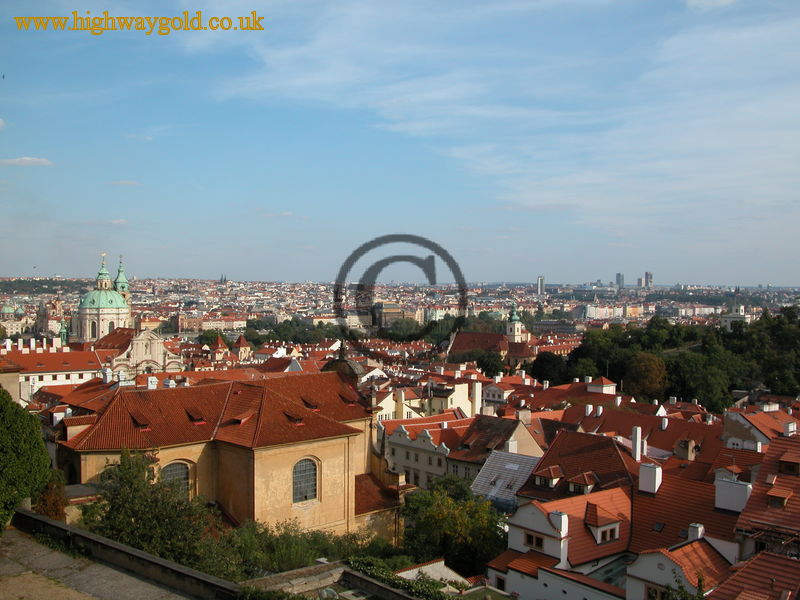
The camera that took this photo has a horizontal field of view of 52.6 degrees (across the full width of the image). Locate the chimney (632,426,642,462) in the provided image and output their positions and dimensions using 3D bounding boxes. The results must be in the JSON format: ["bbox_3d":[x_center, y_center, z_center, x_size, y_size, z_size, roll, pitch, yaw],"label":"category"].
[{"bbox_3d":[25.505,15.511,87.046,0.580,3.750,0.900,2,1,41],"label":"chimney"}]

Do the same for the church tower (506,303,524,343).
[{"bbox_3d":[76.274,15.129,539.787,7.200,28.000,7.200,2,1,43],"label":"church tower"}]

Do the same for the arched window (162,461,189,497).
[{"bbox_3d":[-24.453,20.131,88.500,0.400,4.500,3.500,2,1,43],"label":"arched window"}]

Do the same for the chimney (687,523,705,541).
[{"bbox_3d":[20.417,15.883,55.640,0.720,1.000,0.950,2,1,41],"label":"chimney"}]

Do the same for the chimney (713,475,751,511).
[{"bbox_3d":[25.000,14.644,60.598,2.400,2.050,0.850,2,1,41],"label":"chimney"}]

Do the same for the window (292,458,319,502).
[{"bbox_3d":[-10.748,20.563,92.000,0.400,4.900,3.500,2,1,43],"label":"window"}]

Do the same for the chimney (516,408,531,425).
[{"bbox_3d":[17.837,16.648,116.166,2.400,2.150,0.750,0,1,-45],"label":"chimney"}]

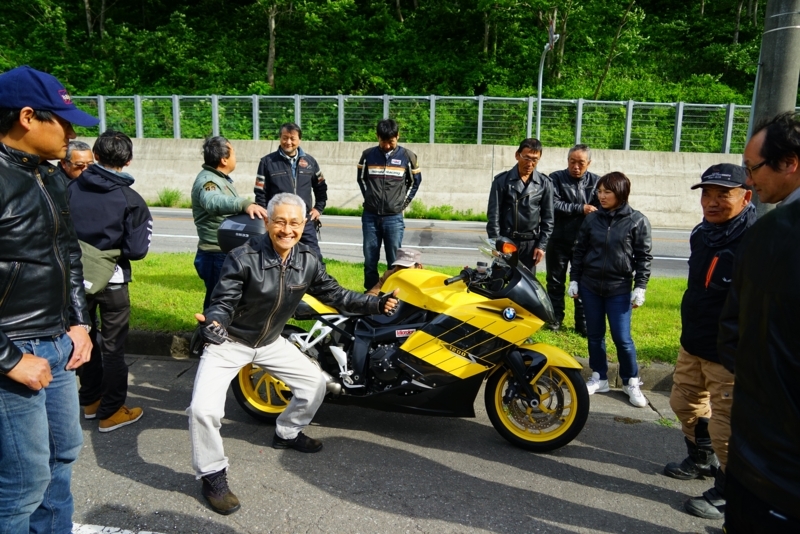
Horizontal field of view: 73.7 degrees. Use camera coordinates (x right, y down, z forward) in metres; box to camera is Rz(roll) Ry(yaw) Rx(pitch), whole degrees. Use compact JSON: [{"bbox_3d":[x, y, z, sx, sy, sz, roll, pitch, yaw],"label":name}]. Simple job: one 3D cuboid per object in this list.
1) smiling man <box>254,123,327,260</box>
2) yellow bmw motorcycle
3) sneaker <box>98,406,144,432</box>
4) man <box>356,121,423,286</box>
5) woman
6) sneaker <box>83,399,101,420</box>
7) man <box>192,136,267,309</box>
[{"bbox_3d":[-0.944,-0.348,4.600,0.600,1.730,0.360,-1,9,-15],"label":"smiling man"},{"bbox_3d":[0.005,0.442,3.155,2.150,1.200,0.850,3,9,10],"label":"yellow bmw motorcycle"},{"bbox_3d":[-1.739,0.911,3.319,0.105,0.112,0.285,7,11,34],"label":"sneaker"},{"bbox_3d":[-0.095,-0.334,4.420,0.560,1.730,0.340,2,9,7],"label":"man"},{"bbox_3d":[1.502,0.147,3.753,0.540,1.610,0.360,5,10,24],"label":"woman"},{"bbox_3d":[-1.910,0.881,3.490,0.105,0.112,0.285,4,9,16],"label":"sneaker"},{"bbox_3d":[-1.276,-0.058,3.970,0.580,1.760,0.520,0,9,-7],"label":"man"}]

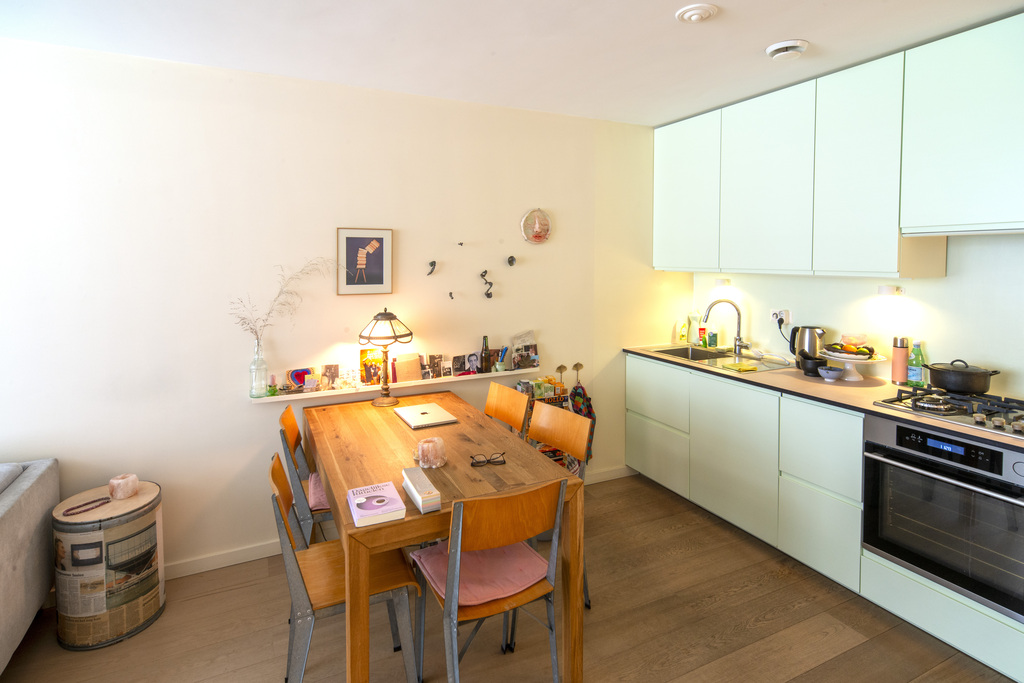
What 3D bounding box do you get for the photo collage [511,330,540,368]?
[{"bbox_3d":[0.081,0.052,3.179,0.185,0.230,0.050,-4,8,-25],"label":"photo collage"}]

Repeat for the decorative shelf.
[{"bbox_3d":[-0.585,0.226,2.931,1.632,0.033,0.112,-5,9,-25],"label":"decorative shelf"}]

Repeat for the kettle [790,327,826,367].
[{"bbox_3d":[1.804,0.037,3.114,0.165,0.250,0.225,-5,9,-34],"label":"kettle"}]

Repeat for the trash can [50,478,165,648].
[{"bbox_3d":[-1.766,0.964,2.263,0.380,0.520,0.380,-4,8,-26],"label":"trash can"}]

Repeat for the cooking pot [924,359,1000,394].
[{"bbox_3d":[2.118,0.155,2.425,0.280,0.138,0.215,6,10,39],"label":"cooking pot"}]

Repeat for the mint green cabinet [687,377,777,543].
[{"bbox_3d":[1.506,0.615,3.055,0.580,0.795,0.597,-4,8,-26],"label":"mint green cabinet"}]

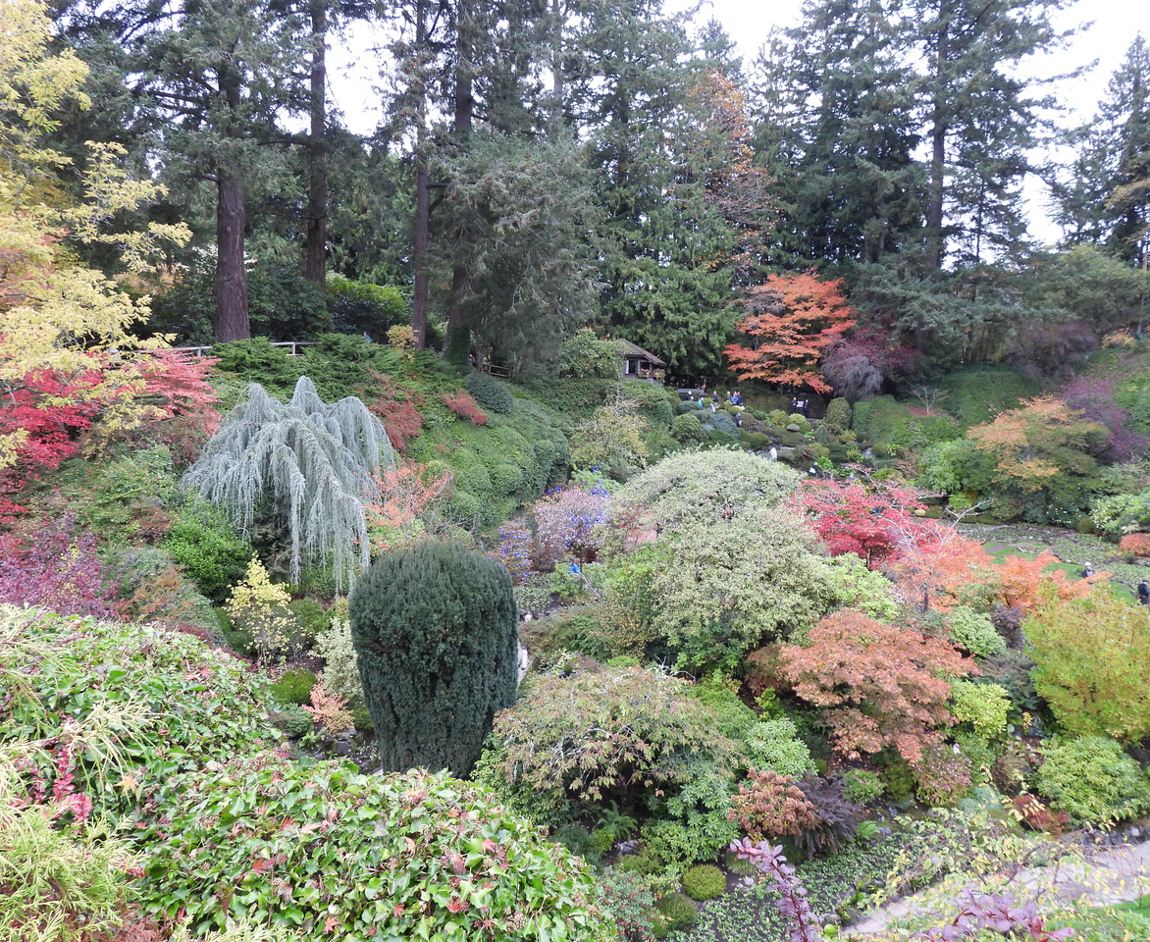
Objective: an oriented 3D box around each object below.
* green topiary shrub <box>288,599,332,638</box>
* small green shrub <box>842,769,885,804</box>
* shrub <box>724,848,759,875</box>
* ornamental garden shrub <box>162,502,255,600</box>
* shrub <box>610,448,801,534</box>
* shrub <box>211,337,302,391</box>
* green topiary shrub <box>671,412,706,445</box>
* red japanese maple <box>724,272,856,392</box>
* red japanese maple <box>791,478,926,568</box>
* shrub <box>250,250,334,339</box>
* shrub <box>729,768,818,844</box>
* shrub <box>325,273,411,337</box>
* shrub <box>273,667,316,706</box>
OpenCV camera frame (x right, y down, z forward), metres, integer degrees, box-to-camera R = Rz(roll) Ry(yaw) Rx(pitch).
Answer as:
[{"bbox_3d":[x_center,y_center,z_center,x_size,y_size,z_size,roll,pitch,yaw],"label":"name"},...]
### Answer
[{"bbox_3d":[-9.448,5.257,31.000,1.600,1.300,1.600,-1,4,-17],"label":"green topiary shrub"},{"bbox_3d":[6.730,7.382,20.300,0.962,0.749,0.962,1,5,0],"label":"small green shrub"},{"bbox_3d":[4.671,11.046,24.600,1.020,0.680,1.000,2,8,12],"label":"shrub"},{"bbox_3d":[-12.103,2.683,29.000,2.787,3.356,2.648,1,5,0],"label":"ornamental garden shrub"},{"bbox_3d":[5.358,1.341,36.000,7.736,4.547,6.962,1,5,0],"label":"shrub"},{"bbox_3d":[-13.894,-4.688,38.000,4.000,2.200,3.200,-2,9,-20],"label":"shrub"},{"bbox_3d":[8.532,-3.259,65.000,2.650,2.400,2.550,2,8,7],"label":"green topiary shrub"},{"bbox_3d":[18.302,-11.632,74.000,11.100,10.600,9.500,3,8,13],"label":"red japanese maple"},{"bbox_3d":[15.657,2.948,48.000,7.400,5.200,6.500,3,8,18],"label":"red japanese maple"},{"bbox_3d":[-16.321,-9.796,50.000,4.706,5.385,4.235,1,5,0],"label":"shrub"},{"bbox_3d":[4.249,7.213,18.700,1.843,1.428,1.843,1,5,0],"label":"shrub"},{"bbox_3d":[-11.972,-9.437,50.000,4.900,3.800,4.000,0,4,-13],"label":"shrub"},{"bbox_3d":[-8.135,6.261,25.200,1.350,0.980,1.300,-1,4,-18],"label":"shrub"}]

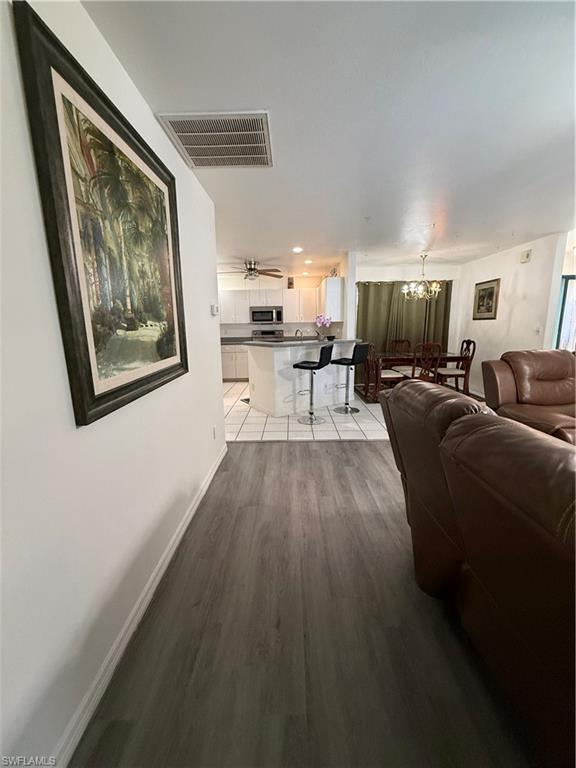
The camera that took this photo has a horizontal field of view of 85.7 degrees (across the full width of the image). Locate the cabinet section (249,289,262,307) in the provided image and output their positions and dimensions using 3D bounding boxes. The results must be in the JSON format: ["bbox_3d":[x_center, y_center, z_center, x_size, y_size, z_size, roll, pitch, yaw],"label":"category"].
[{"bbox_3d":[-0.689,-2.010,7.346,0.380,0.385,0.330,-1,11,1],"label":"cabinet section"}]

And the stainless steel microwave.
[{"bbox_3d":[-0.473,-1.588,7.237,0.755,0.410,0.400,0,11,1],"label":"stainless steel microwave"}]

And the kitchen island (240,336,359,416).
[{"bbox_3d":[0.262,-0.158,5.016,1.800,1.070,0.840,-8,13,-31],"label":"kitchen island"}]

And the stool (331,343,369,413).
[{"bbox_3d":[0.904,-0.088,4.743,0.430,1.030,0.420,8,14,35],"label":"stool"}]

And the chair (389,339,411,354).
[{"bbox_3d":[2.226,-0.335,5.939,0.500,0.980,0.570,-1,11,1],"label":"chair"}]

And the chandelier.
[{"bbox_3d":[2.277,-1.813,5.285,0.680,0.770,0.680,-1,11,1],"label":"chandelier"}]

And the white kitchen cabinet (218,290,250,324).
[{"bbox_3d":[-1.210,-1.790,7.255,0.652,0.752,0.330,0,11,1],"label":"white kitchen cabinet"}]

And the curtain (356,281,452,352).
[{"bbox_3d":[2.425,-1.086,6.638,1.960,2.102,0.130,0,11,1],"label":"curtain"}]

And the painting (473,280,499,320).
[{"bbox_3d":[3.591,-1.507,5.646,0.040,0.690,0.720,0,11,1],"label":"painting"}]

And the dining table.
[{"bbox_3d":[2.225,-0.148,5.579,1.530,0.750,0.860,-1,11,1],"label":"dining table"}]

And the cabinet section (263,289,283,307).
[{"bbox_3d":[-0.306,-2.015,7.341,0.385,0.385,0.330,-1,11,1],"label":"cabinet section"}]

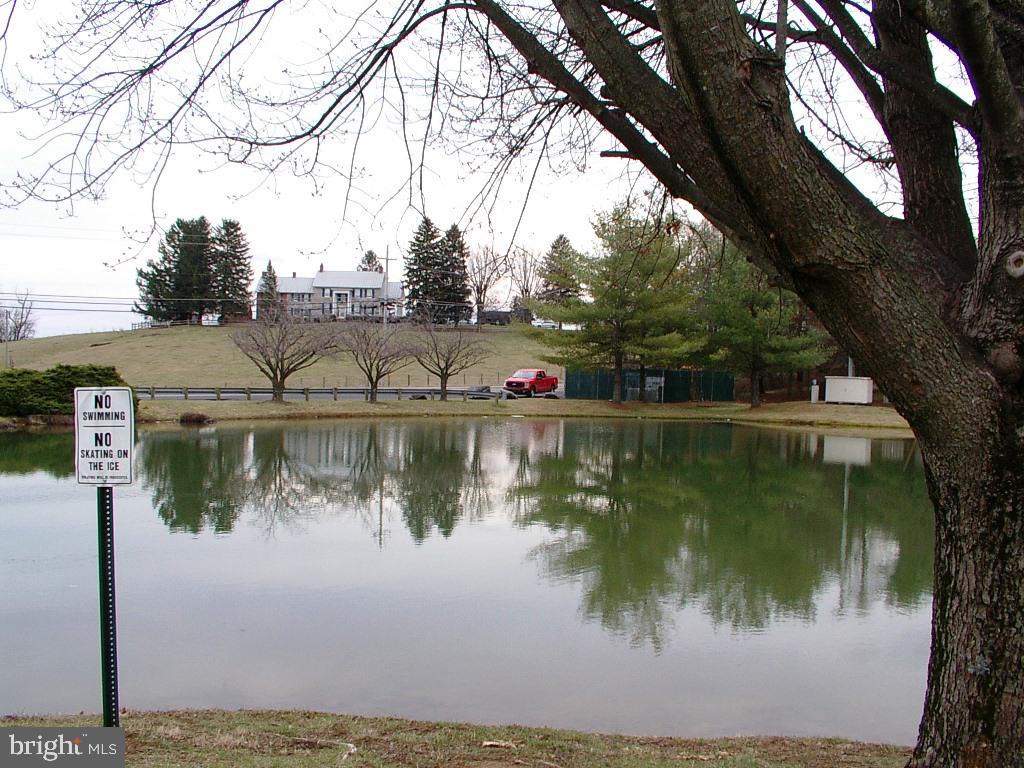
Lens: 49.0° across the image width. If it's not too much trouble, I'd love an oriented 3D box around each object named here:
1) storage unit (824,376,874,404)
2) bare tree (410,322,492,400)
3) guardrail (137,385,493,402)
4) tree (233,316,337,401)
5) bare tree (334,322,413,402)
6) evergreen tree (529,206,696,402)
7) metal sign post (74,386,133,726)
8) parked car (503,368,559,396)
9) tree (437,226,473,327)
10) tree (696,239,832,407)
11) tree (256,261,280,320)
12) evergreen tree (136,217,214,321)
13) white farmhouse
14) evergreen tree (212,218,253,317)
[{"bbox_3d":[18.883,0.363,62.800,2.300,1.470,1.150,2,1,33],"label":"storage unit"},{"bbox_3d":[-3.160,-1.147,57.300,4.200,4.000,4.100,2,1,0],"label":"bare tree"},{"bbox_3d":[-11.058,0.648,66.000,21.700,0.760,0.500,1,1,-8],"label":"guardrail"},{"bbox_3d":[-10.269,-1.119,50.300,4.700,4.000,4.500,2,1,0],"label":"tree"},{"bbox_3d":[-6.642,-1.063,54.300,4.000,4.000,4.000,2,1,0],"label":"bare tree"},{"bbox_3d":[6.307,-4.966,68.500,10.200,12.200,9.800,2,1,0],"label":"evergreen tree"},{"bbox_3d":[-1.874,0.829,5.220,0.305,1.640,0.060,-1,1,13],"label":"metal sign post"},{"bbox_3d":[1.459,-0.178,80.000,2.030,1.950,5.750,2,3,22],"label":"parked car"},{"bbox_3d":[-9.751,-18.898,194.000,6.300,17.300,6.300,2,1,0],"label":"tree"},{"bbox_3d":[14.990,-3.666,67.000,8.200,10.100,8.000,2,1,0],"label":"tree"},{"bbox_3d":[-39.858,-15.305,184.000,4.000,9.800,4.000,2,1,0],"label":"tree"},{"bbox_3d":[-52.985,-18.187,177.000,12.100,16.400,11.000,2,1,0],"label":"evergreen tree"},{"bbox_3d":[-30.600,-15.780,196.000,23.500,9.400,9.500,2,1,3],"label":"white farmhouse"},{"bbox_3d":[-44.010,-18.344,177.000,6.600,15.400,6.600,2,1,0],"label":"evergreen tree"}]

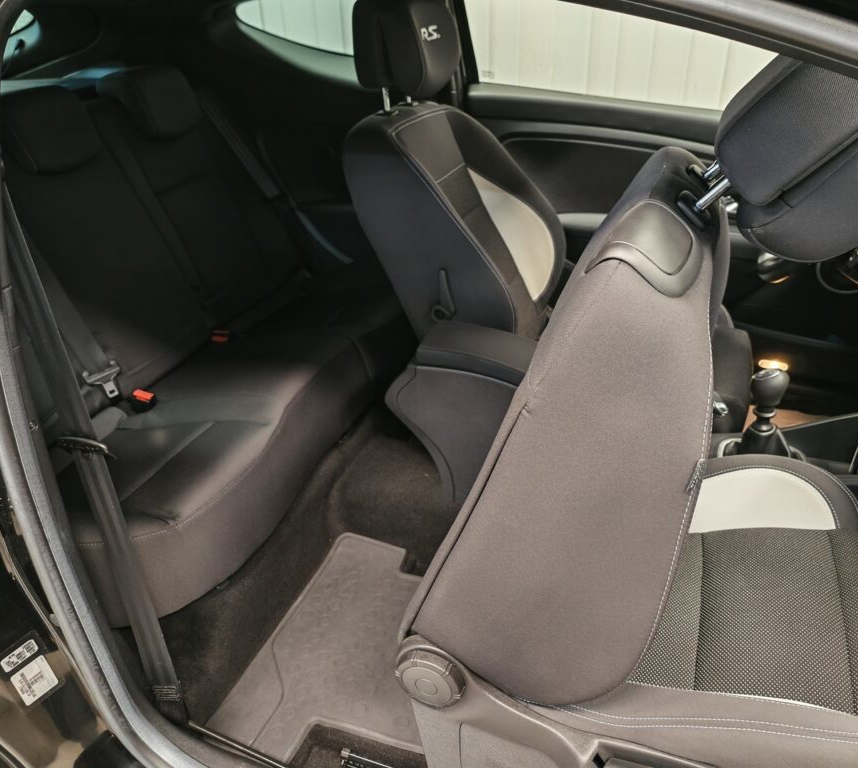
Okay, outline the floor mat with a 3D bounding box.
[{"bbox_3d":[-0.080,0.473,1.218,0.459,0.030,0.507,7,32,18],"label":"floor mat"}]

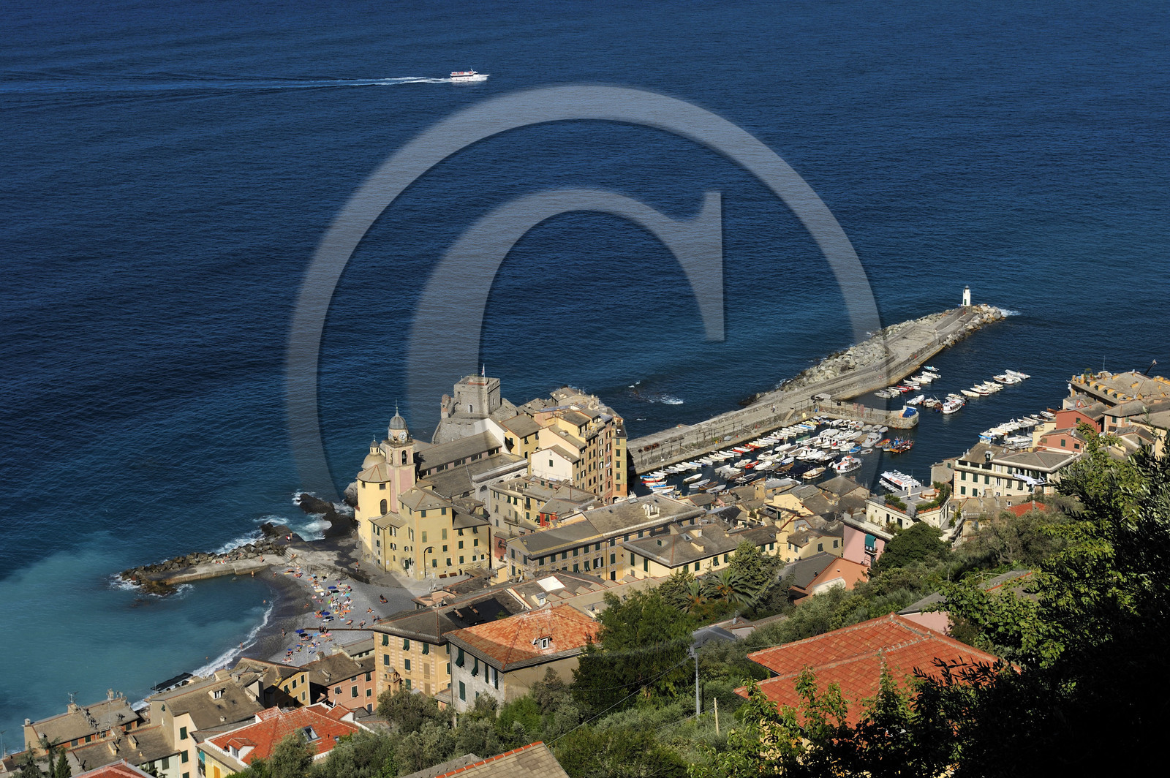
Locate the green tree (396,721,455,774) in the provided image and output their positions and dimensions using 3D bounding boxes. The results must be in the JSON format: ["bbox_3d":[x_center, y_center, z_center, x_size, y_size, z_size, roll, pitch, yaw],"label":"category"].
[{"bbox_3d":[-13.580,30.650,193.000,5.050,5.000,4.800,-1,16,-4],"label":"green tree"}]

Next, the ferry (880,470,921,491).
[{"bbox_3d":[80.410,23.430,561.010,5.200,5.300,17.500,-9,18,-29],"label":"ferry"}]

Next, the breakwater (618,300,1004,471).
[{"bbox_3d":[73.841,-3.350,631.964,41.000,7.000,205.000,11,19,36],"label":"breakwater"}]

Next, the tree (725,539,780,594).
[{"bbox_3d":[26.788,28.864,362.000,8.600,9.500,8.600,-1,16,0],"label":"tree"}]

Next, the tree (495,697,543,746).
[{"bbox_3d":[-6.200,31.530,214.000,4.390,5.400,4.300,0,16,-2],"label":"tree"}]

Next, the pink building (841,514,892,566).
[{"bbox_3d":[56.020,30.361,422.676,9.500,11.000,14.000,-10,18,-30],"label":"pink building"}]

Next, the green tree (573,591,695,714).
[{"bbox_3d":[5.207,28.005,242.000,13.000,13.000,13.000,-1,16,0],"label":"green tree"}]

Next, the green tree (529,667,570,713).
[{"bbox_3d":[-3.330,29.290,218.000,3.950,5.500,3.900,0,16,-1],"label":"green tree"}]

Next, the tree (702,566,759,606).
[{"bbox_3d":[21.741,30.267,340.000,8.600,7.000,8.600,-1,16,0],"label":"tree"}]

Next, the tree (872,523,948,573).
[{"bbox_3d":[65.390,32.540,458.000,15.660,11.000,13.500,2,16,8],"label":"tree"}]

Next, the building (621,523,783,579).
[{"bbox_3d":[24.580,35.070,478.820,30.000,13.500,15.220,-12,20,-37],"label":"building"}]

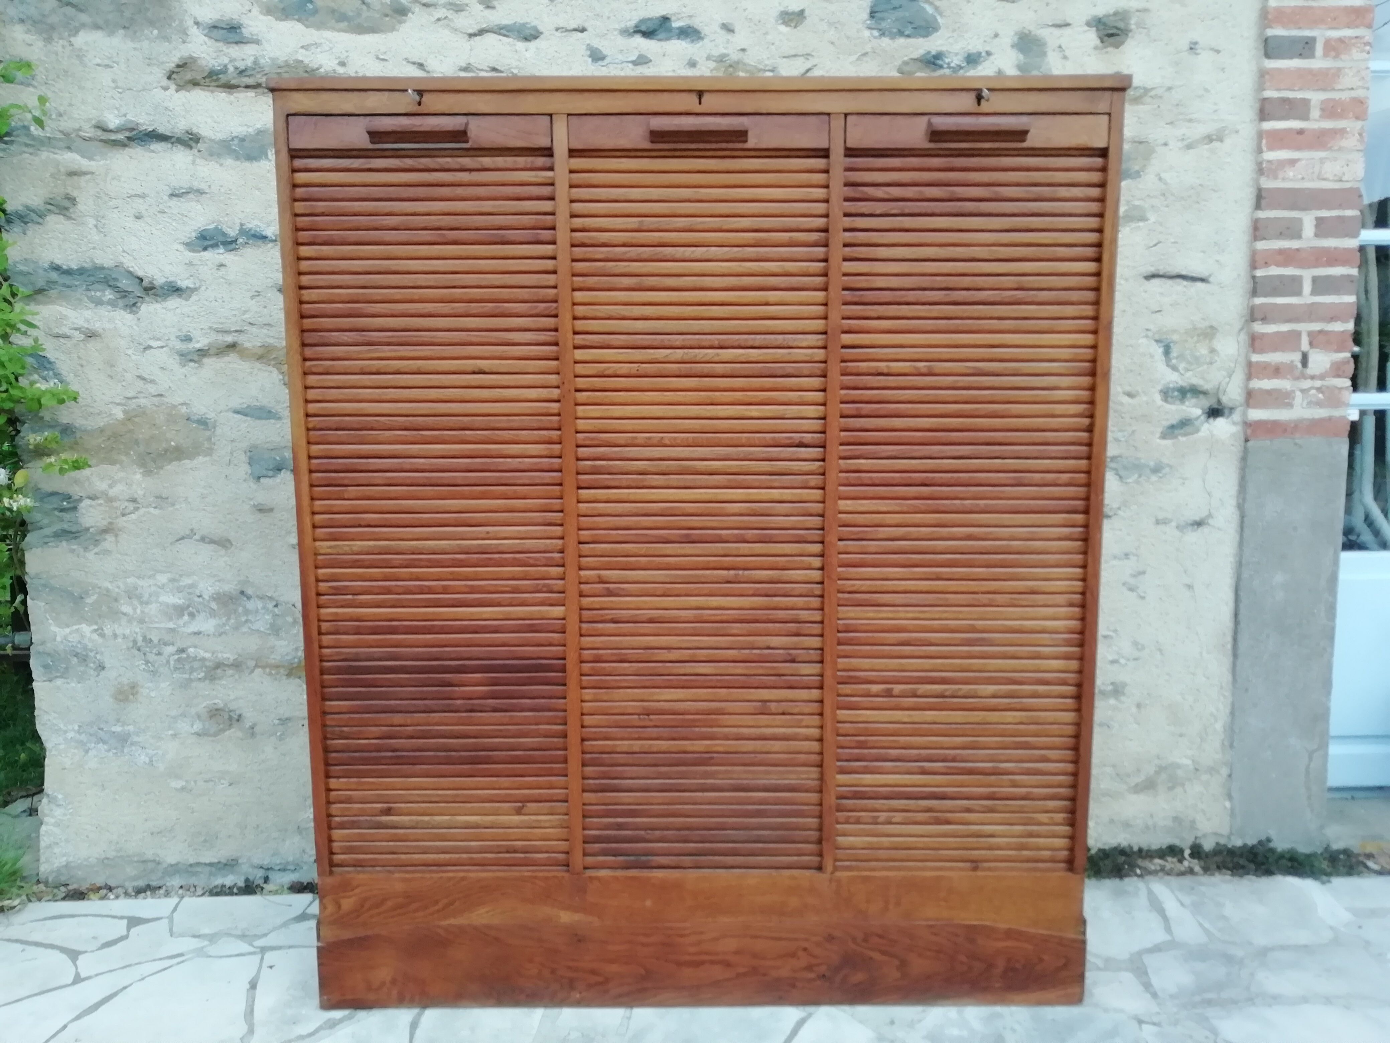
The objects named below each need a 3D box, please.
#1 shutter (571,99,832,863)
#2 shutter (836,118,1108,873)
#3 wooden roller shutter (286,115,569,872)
[{"bbox_3d":[0.010,-0.014,1.616,0.388,1.182,0.045,0,8,0],"label":"shutter"},{"bbox_3d":[0.419,-0.015,1.614,0.388,1.182,0.045,0,8,0],"label":"shutter"},{"bbox_3d":[-0.401,-0.013,1.617,0.392,1.182,0.045,0,8,0],"label":"wooden roller shutter"}]

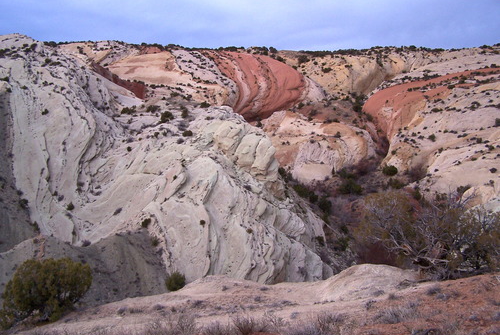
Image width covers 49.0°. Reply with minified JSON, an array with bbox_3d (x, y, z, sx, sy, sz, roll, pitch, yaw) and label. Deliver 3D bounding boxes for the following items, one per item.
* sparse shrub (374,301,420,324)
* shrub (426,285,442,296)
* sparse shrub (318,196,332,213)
[{"bbox_3d":[2.553,2.510,9.500,0.796,0.314,0.677,0,5,0],"label":"sparse shrub"},{"bbox_3d":[4.538,3.025,13.500,0.394,0.245,0.334,0,5,0],"label":"shrub"},{"bbox_3d":[11.692,5.730,85.000,2.168,2.478,1.843,0,5,0],"label":"sparse shrub"}]

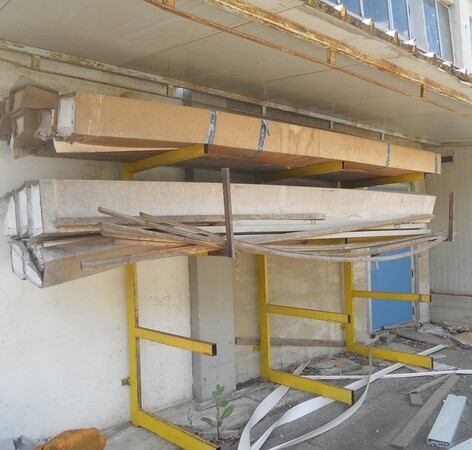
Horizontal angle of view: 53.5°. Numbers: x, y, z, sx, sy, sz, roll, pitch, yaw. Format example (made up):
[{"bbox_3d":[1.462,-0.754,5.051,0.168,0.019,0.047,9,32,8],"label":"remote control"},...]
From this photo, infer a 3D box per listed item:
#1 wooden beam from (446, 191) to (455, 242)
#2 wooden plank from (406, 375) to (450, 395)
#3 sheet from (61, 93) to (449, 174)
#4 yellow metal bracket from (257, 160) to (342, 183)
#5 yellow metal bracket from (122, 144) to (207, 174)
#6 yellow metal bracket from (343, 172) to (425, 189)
[{"bbox_3d":[2.229,-0.082,4.840,0.045,0.507,0.045,-1,1,-41],"label":"wooden beam"},{"bbox_3d":[1.889,1.522,4.507,0.757,0.024,0.068,-1,-3,-43],"label":"wooden plank"},{"bbox_3d":[0.640,-0.647,4.005,4.230,0.233,0.270,-2,-2,-41],"label":"sheet"},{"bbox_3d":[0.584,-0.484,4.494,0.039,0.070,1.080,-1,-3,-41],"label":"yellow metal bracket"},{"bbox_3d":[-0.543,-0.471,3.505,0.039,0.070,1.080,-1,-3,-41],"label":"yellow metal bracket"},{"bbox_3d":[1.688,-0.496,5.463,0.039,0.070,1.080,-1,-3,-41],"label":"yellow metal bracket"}]

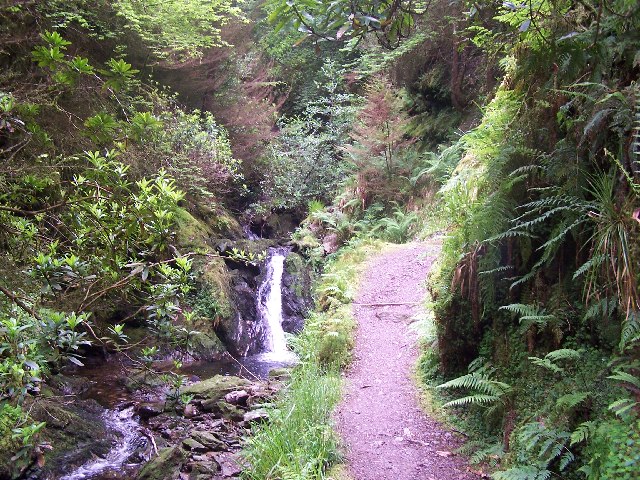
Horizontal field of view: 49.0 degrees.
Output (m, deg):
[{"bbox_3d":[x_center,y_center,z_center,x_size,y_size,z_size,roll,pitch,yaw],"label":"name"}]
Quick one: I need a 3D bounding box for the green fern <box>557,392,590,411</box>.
[{"bbox_3d":[1.479,0.942,4.100,0.200,0.110,0.170,1,4,17],"label":"green fern"}]

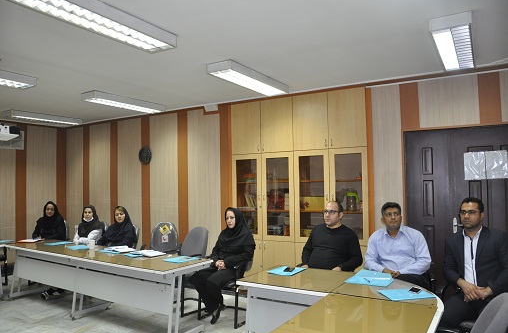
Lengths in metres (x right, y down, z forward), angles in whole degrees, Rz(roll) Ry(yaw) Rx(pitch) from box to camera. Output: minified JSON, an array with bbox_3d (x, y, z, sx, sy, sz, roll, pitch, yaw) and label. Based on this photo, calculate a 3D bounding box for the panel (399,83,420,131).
[{"bbox_3d":[1.785,-0.689,4.361,0.200,0.540,0.030,-2,-3,32],"label":"panel"}]

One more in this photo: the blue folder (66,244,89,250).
[{"bbox_3d":[-2.280,1.049,4.947,0.240,0.012,0.330,1,-3,-37],"label":"blue folder"}]

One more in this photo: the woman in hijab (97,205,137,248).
[{"bbox_3d":[-1.901,1.179,5.132,0.520,1.260,0.740,-1,-2,15],"label":"woman in hijab"}]

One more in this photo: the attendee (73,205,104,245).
[{"bbox_3d":[-2.539,1.199,5.497,0.500,1.260,0.740,-1,-2,11],"label":"attendee"}]

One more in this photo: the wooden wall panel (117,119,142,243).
[{"bbox_3d":[-2.204,0.443,6.740,0.600,2.540,0.030,-2,-2,31],"label":"wooden wall panel"}]

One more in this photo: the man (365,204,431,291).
[{"bbox_3d":[1.161,0.998,3.124,0.570,1.370,0.800,-2,-2,31],"label":"man"}]

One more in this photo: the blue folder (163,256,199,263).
[{"bbox_3d":[-0.805,1.006,4.122,0.250,0.012,0.300,-2,-2,26],"label":"blue folder"}]

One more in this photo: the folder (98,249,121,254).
[{"bbox_3d":[-1.709,1.040,4.656,0.310,0.012,0.250,-2,-2,27],"label":"folder"}]

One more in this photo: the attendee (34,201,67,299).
[{"bbox_3d":[-3.173,1.206,5.888,0.520,1.290,0.740,-1,-2,9],"label":"attendee"}]

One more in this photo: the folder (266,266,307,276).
[{"bbox_3d":[0.297,0.965,3.521,0.260,0.012,0.300,-2,-2,31],"label":"folder"}]

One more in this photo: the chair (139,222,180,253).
[{"bbox_3d":[-1.386,1.303,5.147,0.570,1.000,0.610,-2,-2,28],"label":"chair"}]

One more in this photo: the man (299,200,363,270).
[{"bbox_3d":[0.668,1.027,3.566,0.600,1.370,0.800,-2,-2,34],"label":"man"}]

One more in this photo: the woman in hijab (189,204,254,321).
[{"bbox_3d":[-0.306,1.124,4.429,0.520,1.270,0.770,-3,-3,39],"label":"woman in hijab"}]

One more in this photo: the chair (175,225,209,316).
[{"bbox_3d":[-0.859,1.285,4.845,0.570,1.000,0.610,-3,-3,39],"label":"chair"}]

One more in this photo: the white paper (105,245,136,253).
[{"bbox_3d":[-1.690,1.043,4.816,0.260,0.020,0.400,1,-3,-44],"label":"white paper"}]

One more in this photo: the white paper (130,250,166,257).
[{"bbox_3d":[-1.249,1.027,4.507,0.260,0.020,0.400,1,-3,-44],"label":"white paper"}]

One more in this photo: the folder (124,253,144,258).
[{"bbox_3d":[-1.303,1.017,4.428,0.320,0.012,0.250,1,-3,-44],"label":"folder"}]

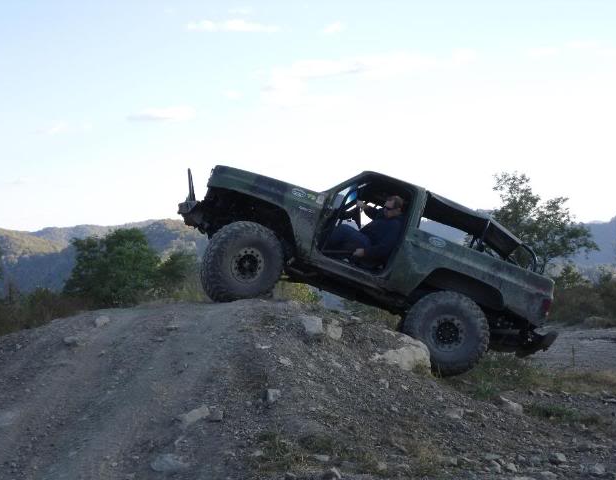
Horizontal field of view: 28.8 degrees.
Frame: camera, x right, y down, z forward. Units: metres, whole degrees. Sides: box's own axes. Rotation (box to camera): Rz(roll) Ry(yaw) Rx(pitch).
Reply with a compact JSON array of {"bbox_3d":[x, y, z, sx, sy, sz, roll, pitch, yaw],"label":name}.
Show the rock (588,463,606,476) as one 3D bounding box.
[{"bbox_3d":[1.920,1.522,7.969,0.119,0.083,0.095,0,-1,0],"label":"rock"}]

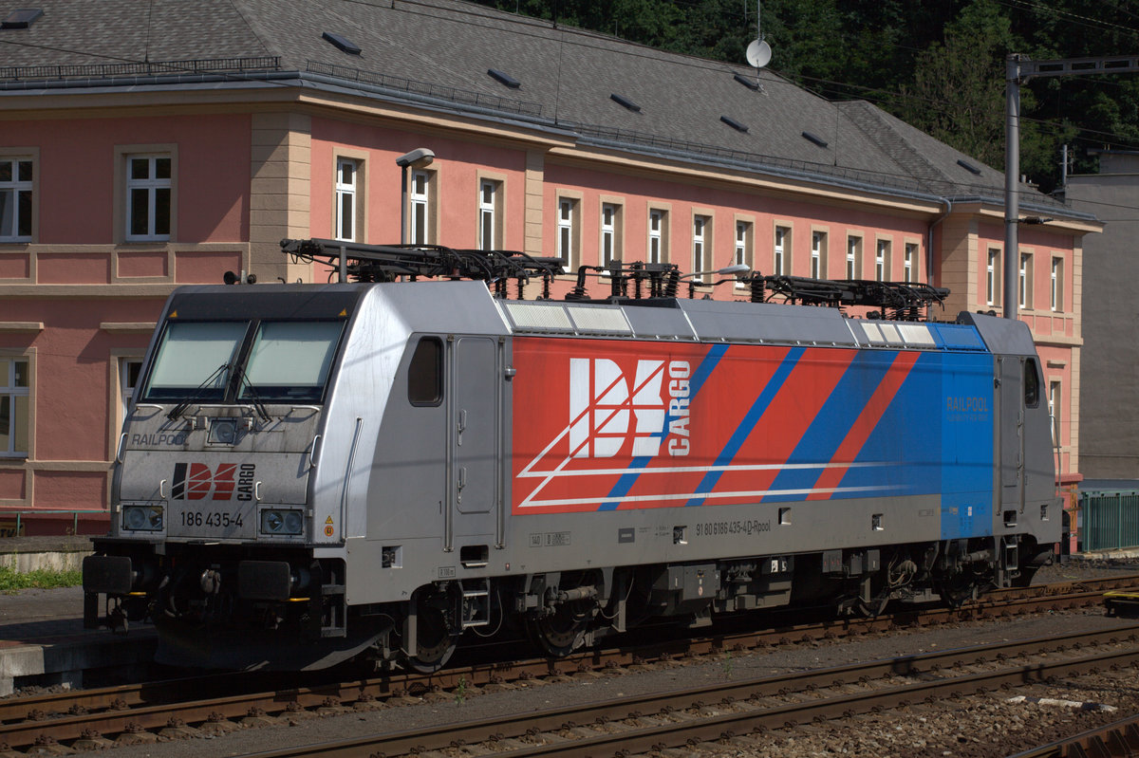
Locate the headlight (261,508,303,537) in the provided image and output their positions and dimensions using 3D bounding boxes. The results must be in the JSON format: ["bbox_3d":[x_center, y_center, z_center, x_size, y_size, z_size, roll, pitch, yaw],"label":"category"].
[{"bbox_3d":[-2.576,1.299,28.949,0.460,0.235,0.120,0,-3,30],"label":"headlight"}]

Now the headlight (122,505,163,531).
[{"bbox_3d":[-3.935,1.301,29.724,0.460,0.235,0.120,0,-3,30],"label":"headlight"}]

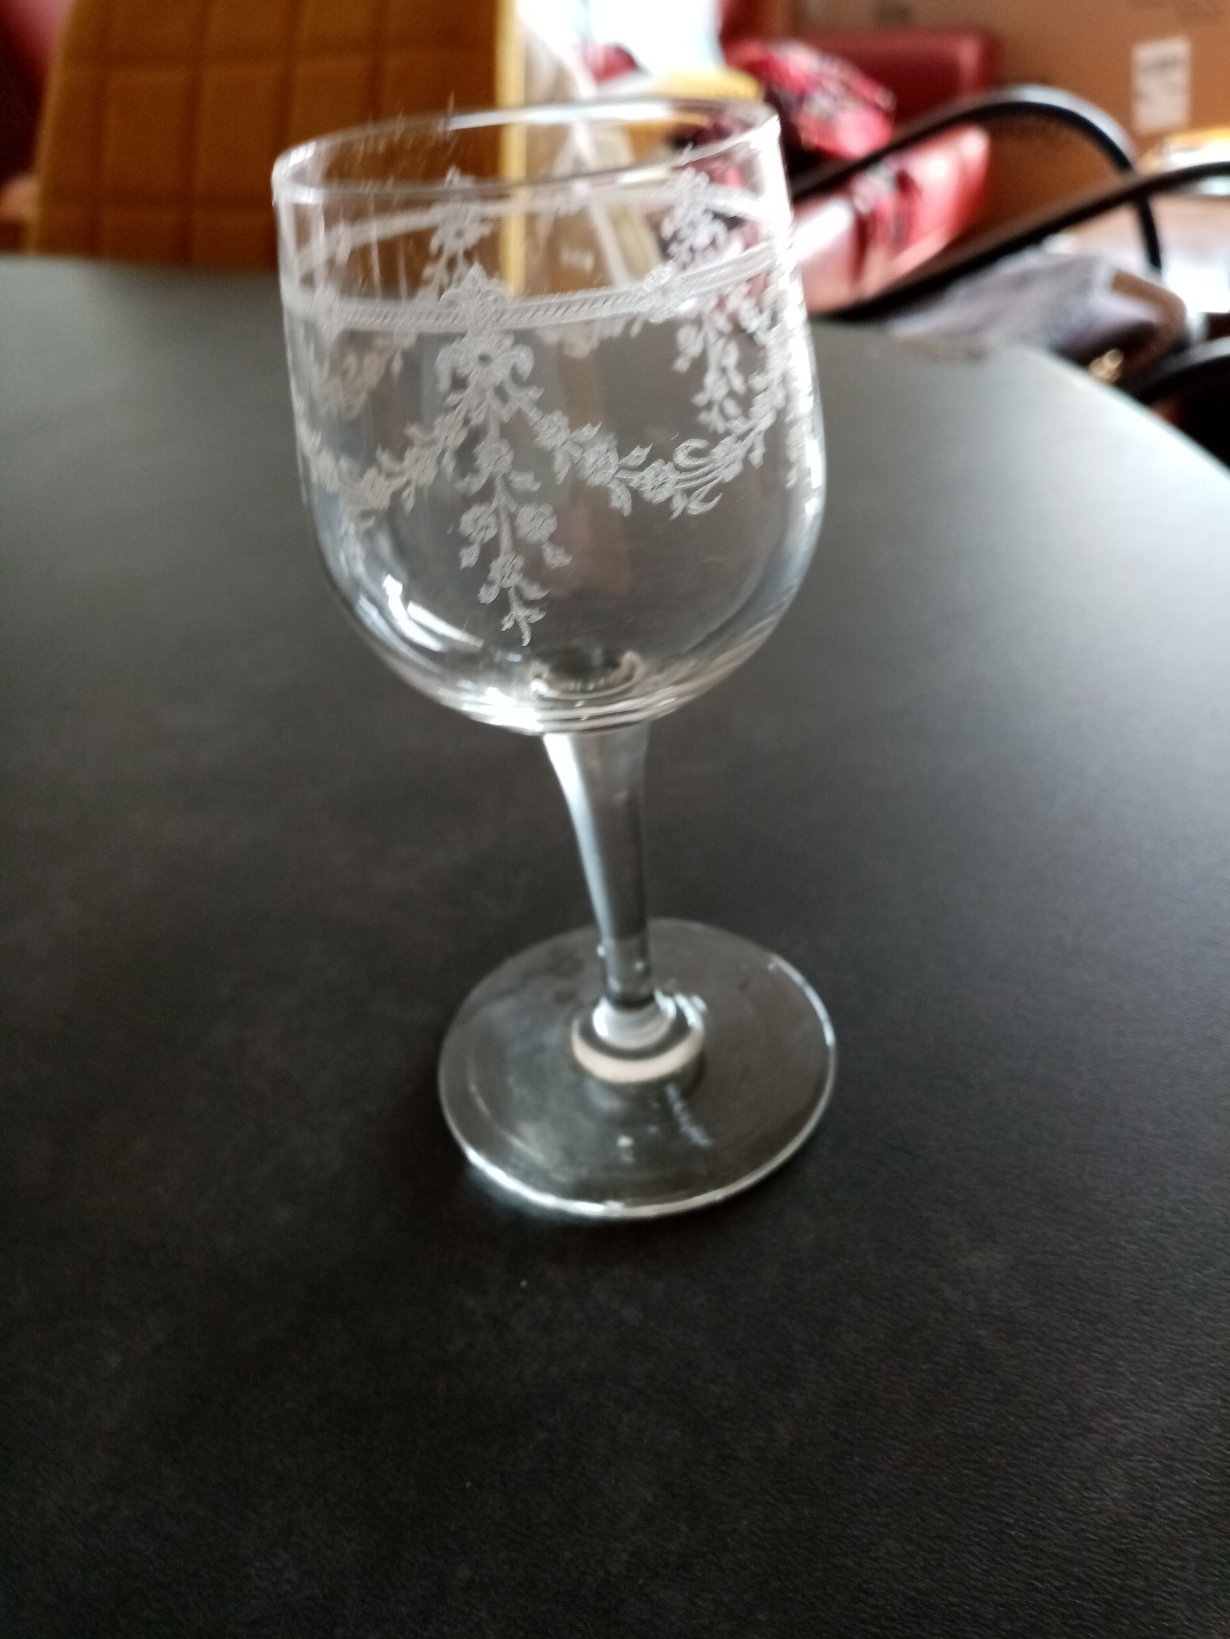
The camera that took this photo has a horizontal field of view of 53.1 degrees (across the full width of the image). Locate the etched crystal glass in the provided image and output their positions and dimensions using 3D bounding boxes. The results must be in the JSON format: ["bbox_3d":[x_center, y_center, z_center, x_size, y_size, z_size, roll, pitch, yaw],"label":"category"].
[{"bbox_3d":[-0.003,-0.016,0.169,0.067,0.138,0.067,-7,37,0],"label":"etched crystal glass"}]

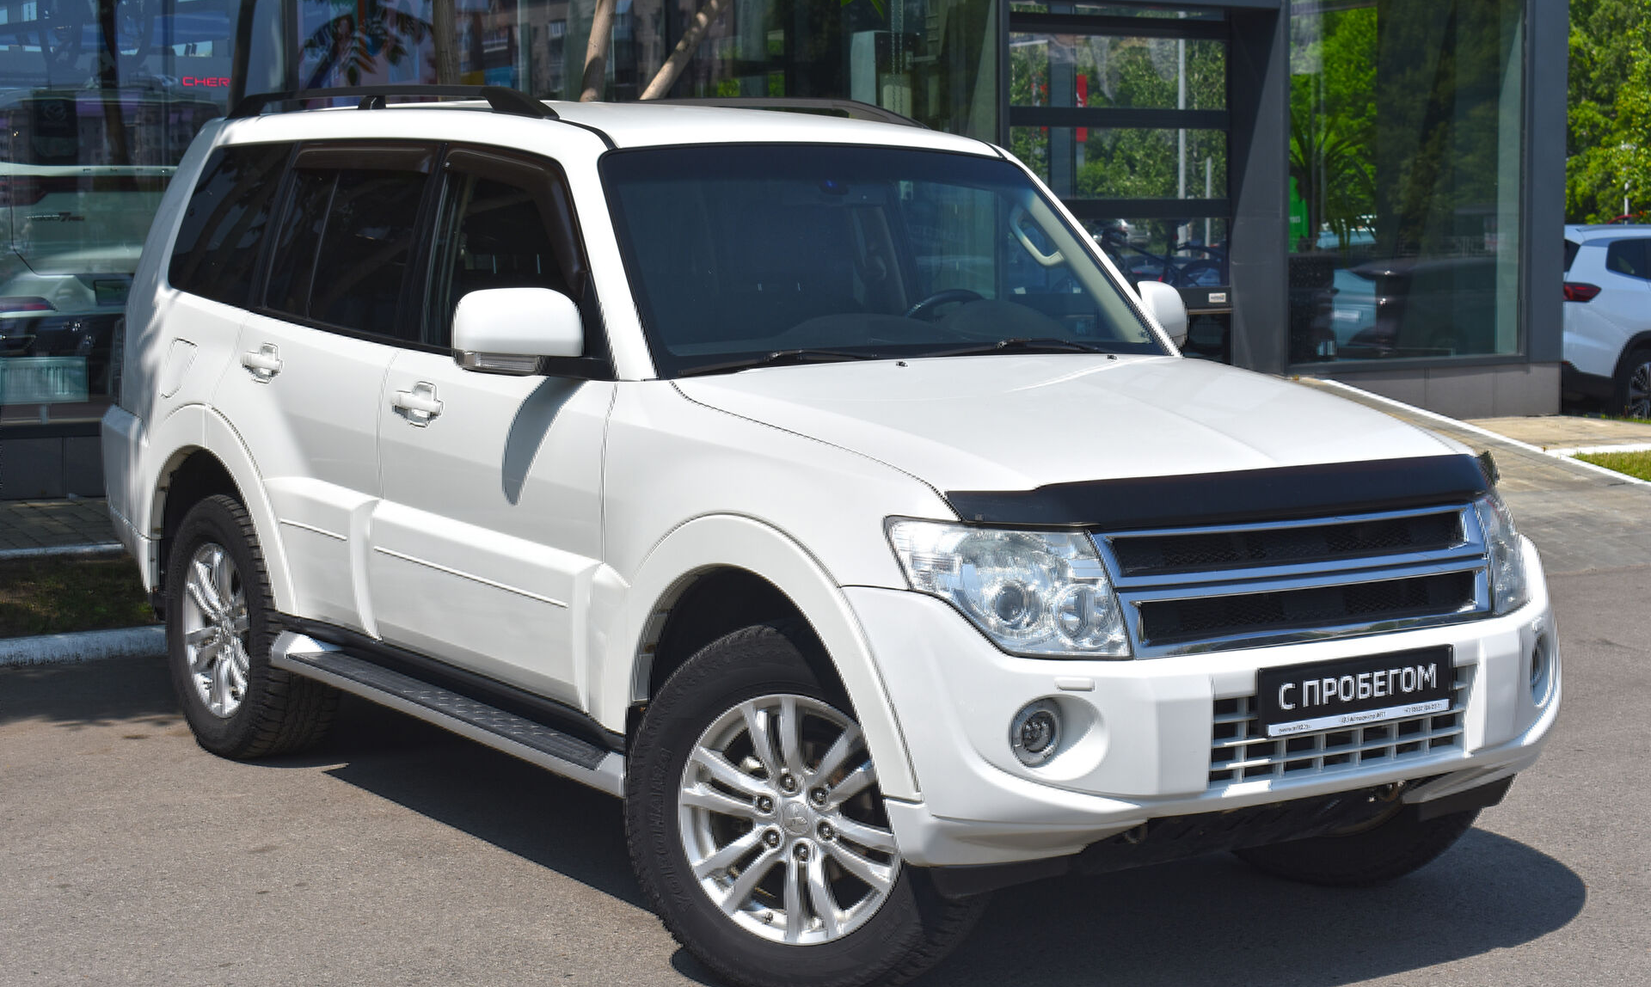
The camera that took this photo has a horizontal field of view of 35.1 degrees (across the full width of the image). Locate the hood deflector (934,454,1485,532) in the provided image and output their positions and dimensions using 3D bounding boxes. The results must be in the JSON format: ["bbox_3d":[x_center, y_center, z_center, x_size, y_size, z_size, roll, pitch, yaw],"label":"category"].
[{"bbox_3d":[0.870,-0.004,5.122,1.470,0.095,0.180,-4,7,-35],"label":"hood deflector"}]

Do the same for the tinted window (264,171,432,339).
[{"bbox_3d":[-1.205,-0.628,6.706,0.050,0.452,0.993,14,-3,-35],"label":"tinted window"}]

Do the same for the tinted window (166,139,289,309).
[{"bbox_3d":[-1.695,-0.764,7.425,0.050,0.464,0.664,14,-3,-35],"label":"tinted window"}]

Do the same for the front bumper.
[{"bbox_3d":[0.898,0.377,5.177,1.820,0.480,0.500,-4,7,-35],"label":"front bumper"}]

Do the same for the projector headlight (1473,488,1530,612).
[{"bbox_3d":[1.393,0.100,5.519,0.320,0.250,0.360,-4,7,-35],"label":"projector headlight"}]

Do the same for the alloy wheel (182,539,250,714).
[{"bbox_3d":[-1.634,0.382,7.399,0.190,0.487,0.487,-4,7,-35],"label":"alloy wheel"}]

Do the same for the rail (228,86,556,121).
[{"bbox_3d":[-1.214,-1.038,7.027,0.080,0.105,2.000,-4,8,-35],"label":"rail"}]

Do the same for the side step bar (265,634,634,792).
[{"bbox_3d":[-0.862,0.499,6.236,0.210,0.110,1.830,-4,7,-35],"label":"side step bar"}]

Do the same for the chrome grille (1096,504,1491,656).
[{"bbox_3d":[0.942,0.159,5.033,1.030,0.235,0.140,-4,7,-35],"label":"chrome grille"}]

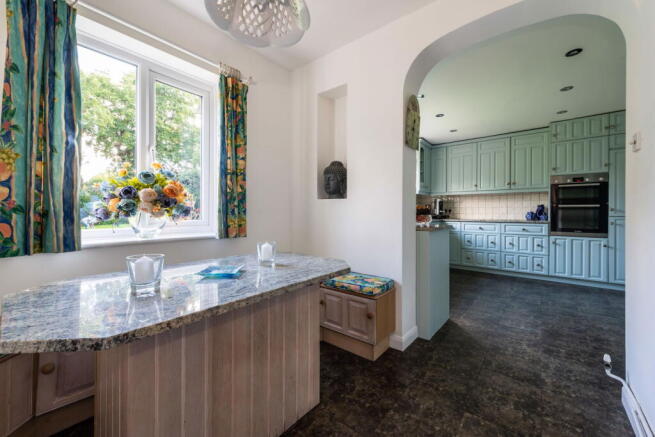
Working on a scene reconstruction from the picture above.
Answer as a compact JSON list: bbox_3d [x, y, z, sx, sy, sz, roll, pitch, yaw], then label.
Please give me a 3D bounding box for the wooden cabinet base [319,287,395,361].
[{"bbox_3d":[0.205,0.788,2.095,0.623,0.487,0.290,0,1,40],"label":"wooden cabinet base"}]

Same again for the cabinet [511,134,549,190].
[{"bbox_3d":[3.450,-0.938,4.349,0.493,0.910,0.339,0,0,40],"label":"cabinet"}]

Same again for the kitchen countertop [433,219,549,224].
[{"bbox_3d":[2.788,0.061,4.678,1.940,0.034,0.600,0,1,40],"label":"kitchen countertop"}]

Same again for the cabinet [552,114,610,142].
[{"bbox_3d":[3.757,-1.283,3.849,0.602,0.298,0.570,0,1,40],"label":"cabinet"}]

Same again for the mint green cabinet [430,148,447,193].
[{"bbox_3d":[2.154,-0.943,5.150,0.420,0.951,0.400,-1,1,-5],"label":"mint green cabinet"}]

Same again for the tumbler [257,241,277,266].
[{"bbox_3d":[-0.374,0.217,1.572,0.122,0.138,0.122,-1,1,0],"label":"tumbler"}]

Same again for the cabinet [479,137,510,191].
[{"bbox_3d":[3.070,-0.947,4.667,0.498,0.900,0.339,0,0,40],"label":"cabinet"}]

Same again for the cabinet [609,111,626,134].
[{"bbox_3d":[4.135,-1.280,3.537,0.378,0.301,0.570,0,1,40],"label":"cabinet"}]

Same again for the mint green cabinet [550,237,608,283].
[{"bbox_3d":[3.791,0.568,3.894,0.601,0.610,0.580,0,0,40],"label":"mint green cabinet"}]

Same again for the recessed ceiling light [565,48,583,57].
[{"bbox_3d":[2.152,-1.442,2.222,0.104,0.024,0.104,0,0,40],"label":"recessed ceiling light"}]

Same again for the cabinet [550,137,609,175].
[{"bbox_3d":[3.761,-0.885,3.856,0.602,0.498,0.570,0,1,40],"label":"cabinet"}]

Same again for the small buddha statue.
[{"bbox_3d":[0.095,-0.355,2.411,0.235,0.367,0.220,0,0,40],"label":"small buddha statue"}]

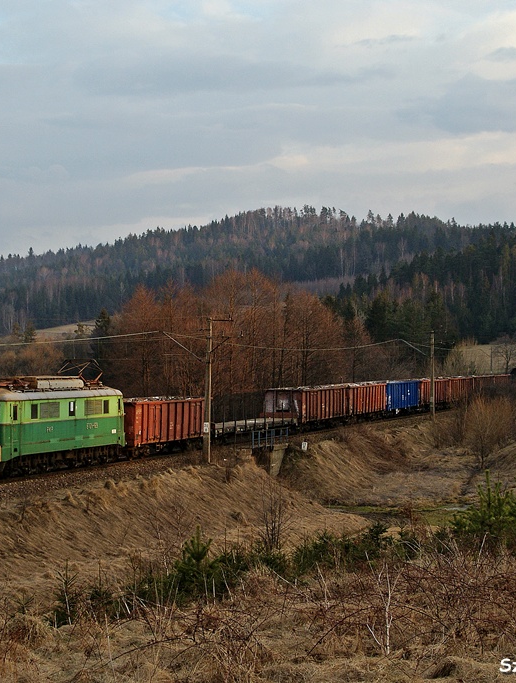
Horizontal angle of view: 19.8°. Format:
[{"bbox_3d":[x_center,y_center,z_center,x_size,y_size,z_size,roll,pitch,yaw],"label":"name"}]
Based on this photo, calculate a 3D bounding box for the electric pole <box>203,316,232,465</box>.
[{"bbox_3d":[-2.656,3.213,97.000,1.950,9.700,0.450,0,-1,19],"label":"electric pole"}]

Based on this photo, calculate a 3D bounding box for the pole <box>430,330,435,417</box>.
[{"bbox_3d":[18.934,3.581,160.500,0.420,9.500,0.400,0,-1,19],"label":"pole"}]

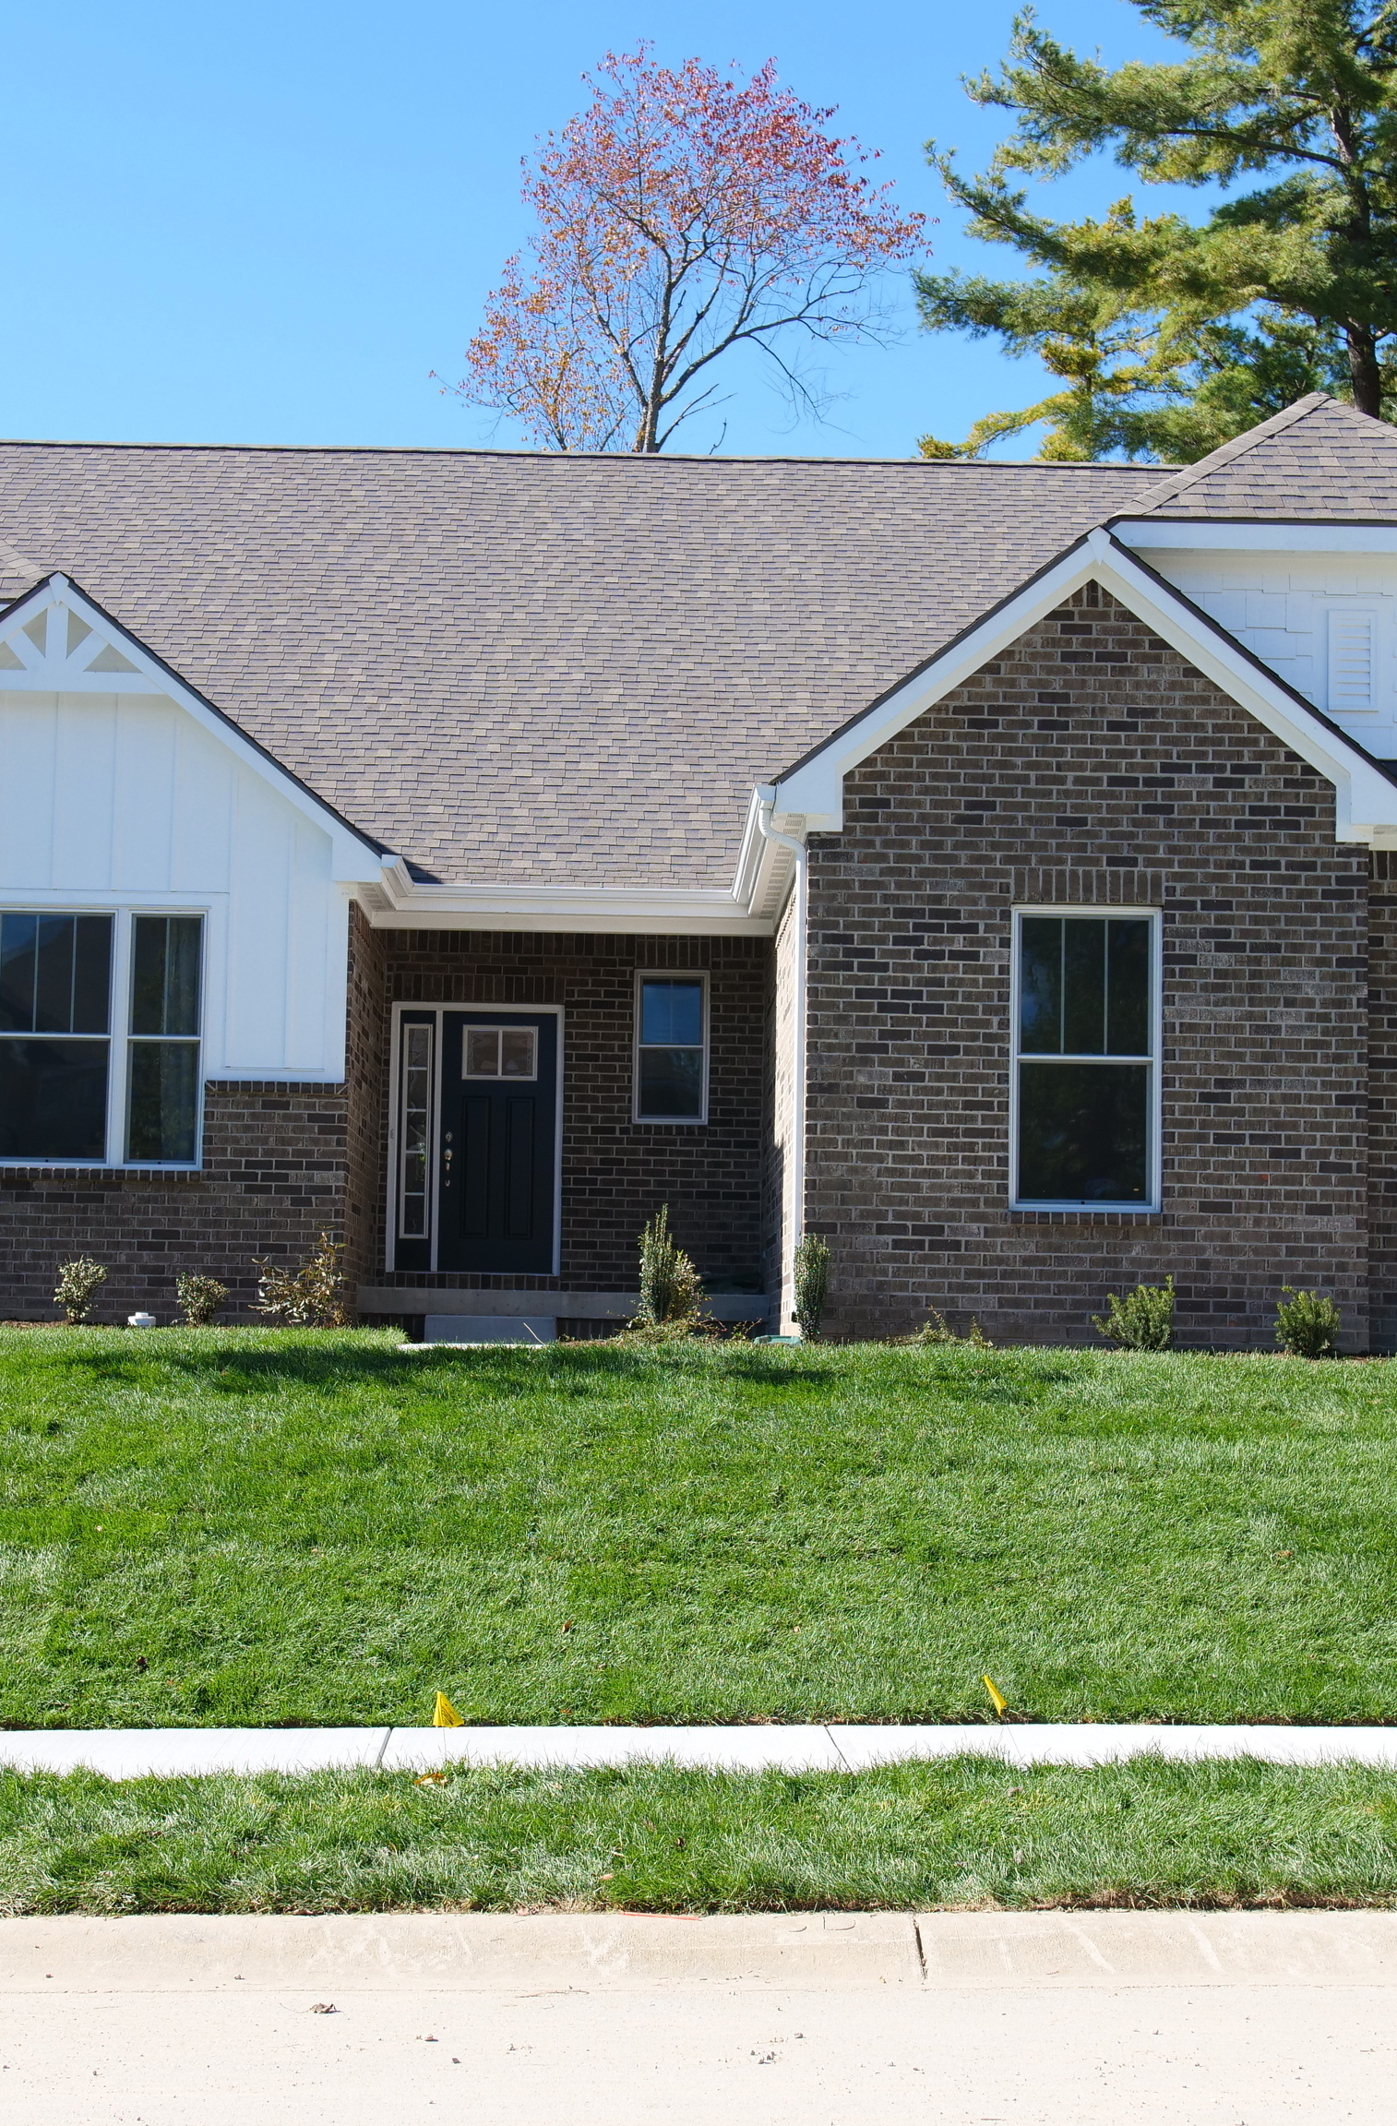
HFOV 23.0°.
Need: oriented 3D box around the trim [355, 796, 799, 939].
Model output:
[{"bbox_3d":[-0.879,-1.291,22.615,2.950,0.270,4.600,1,-5,-1],"label":"trim"}]

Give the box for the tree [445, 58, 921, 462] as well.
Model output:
[{"bbox_3d":[-0.207,-4.905,45.675,7.200,17.800,7.000,1,-5,-1],"label":"tree"}]

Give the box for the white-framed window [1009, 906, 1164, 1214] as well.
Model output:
[{"bbox_3d":[2.311,-0.024,20.505,0.899,1.817,0.100,1,-5,-1],"label":"white-framed window"}]

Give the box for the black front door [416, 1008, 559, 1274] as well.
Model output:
[{"bbox_3d":[-1.611,0.618,26.840,1.045,2.096,0.090,1,-5,-1],"label":"black front door"}]

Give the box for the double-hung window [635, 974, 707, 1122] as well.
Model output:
[{"bbox_3d":[-0.221,-0.118,26.933,0.598,1.211,0.100,1,-5,-1],"label":"double-hung window"}]

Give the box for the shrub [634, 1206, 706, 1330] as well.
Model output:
[{"bbox_3d":[-0.195,1.389,23.273,0.494,0.846,0.470,1,-6,0],"label":"shrub"}]

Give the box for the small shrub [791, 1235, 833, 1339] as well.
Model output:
[{"bbox_3d":[0.655,1.302,19.930,0.244,0.615,0.260,1,-5,-1],"label":"small shrub"}]

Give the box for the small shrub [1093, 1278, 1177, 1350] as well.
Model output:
[{"bbox_3d":[2.498,1.443,19.745,0.484,0.431,0.460,1,-5,-1],"label":"small shrub"}]

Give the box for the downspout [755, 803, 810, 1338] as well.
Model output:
[{"bbox_3d":[0.481,-0.010,20.279,0.330,3.220,0.450,1,-5,-1],"label":"downspout"}]

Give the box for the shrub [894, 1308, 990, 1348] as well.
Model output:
[{"bbox_3d":[1.385,1.508,19.557,0.542,0.232,0.420,1,-6,0],"label":"shrub"}]

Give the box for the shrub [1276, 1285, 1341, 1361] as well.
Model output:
[{"bbox_3d":[3.487,1.497,19.656,0.381,0.424,0.362,1,-5,-1],"label":"shrub"}]

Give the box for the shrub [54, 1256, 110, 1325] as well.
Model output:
[{"bbox_3d":[-4.094,1.514,22.829,0.382,0.455,0.380,1,-6,0],"label":"shrub"}]

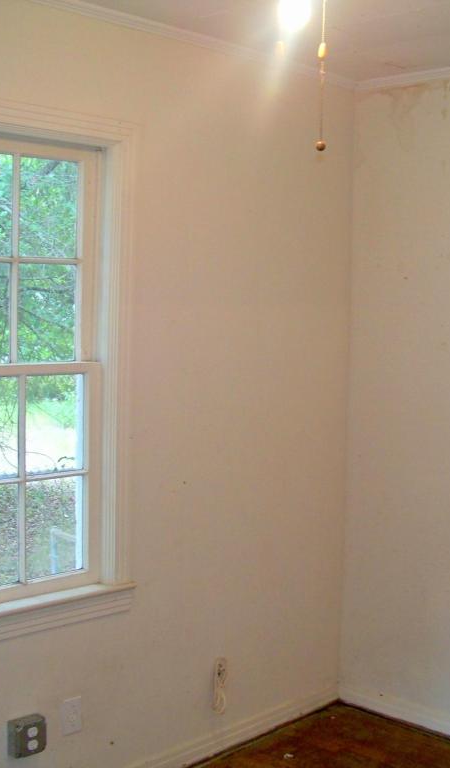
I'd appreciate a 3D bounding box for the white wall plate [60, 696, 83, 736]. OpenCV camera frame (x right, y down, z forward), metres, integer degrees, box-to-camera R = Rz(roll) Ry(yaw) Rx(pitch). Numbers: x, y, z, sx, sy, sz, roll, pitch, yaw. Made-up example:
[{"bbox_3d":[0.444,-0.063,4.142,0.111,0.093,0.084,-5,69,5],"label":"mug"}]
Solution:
[{"bbox_3d":[-0.470,1.019,2.993,0.009,0.113,0.071,5,5,45],"label":"white wall plate"}]

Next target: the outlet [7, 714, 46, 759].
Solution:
[{"bbox_3d":[-0.580,1.029,2.854,0.050,0.098,0.100,5,5,45],"label":"outlet"}]

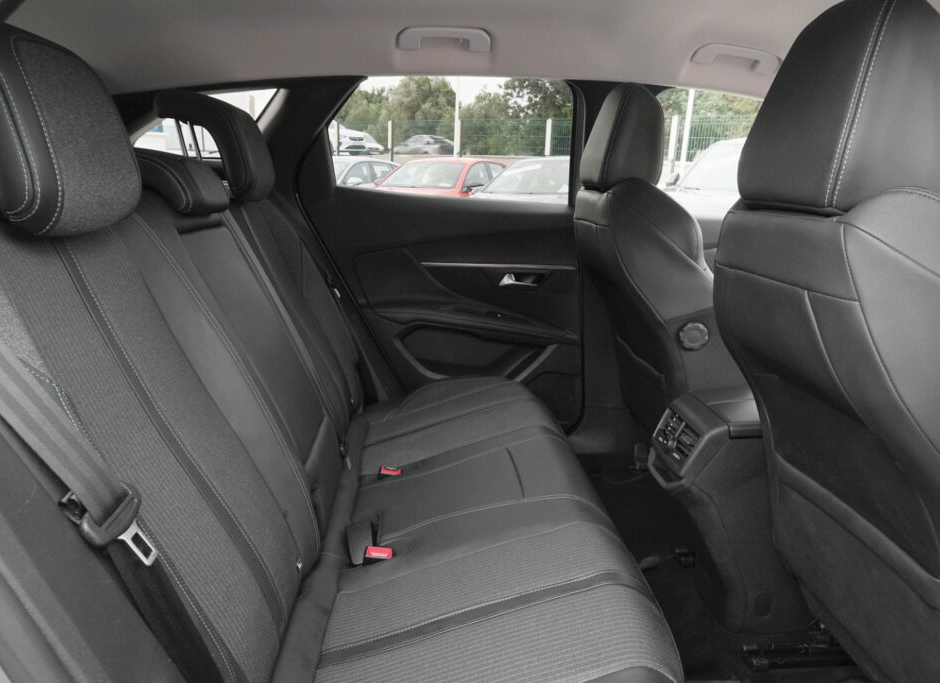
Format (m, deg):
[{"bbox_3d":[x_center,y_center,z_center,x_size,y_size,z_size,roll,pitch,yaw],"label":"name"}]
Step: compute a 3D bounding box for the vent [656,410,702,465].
[{"bbox_3d":[0.389,0.177,1.199,0.036,0.063,0.146,24,12,-9],"label":"vent"}]

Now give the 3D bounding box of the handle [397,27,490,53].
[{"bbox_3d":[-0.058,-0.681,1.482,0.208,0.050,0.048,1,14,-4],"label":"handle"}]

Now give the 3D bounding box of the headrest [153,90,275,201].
[{"bbox_3d":[-0.518,-0.401,1.355,0.153,0.209,0.260,1,14,-4],"label":"headrest"}]

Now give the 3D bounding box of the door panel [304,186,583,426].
[{"bbox_3d":[-0.068,-0.058,1.833,0.770,0.694,0.117,1,14,-4],"label":"door panel"}]

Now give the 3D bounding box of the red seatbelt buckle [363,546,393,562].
[{"bbox_3d":[-0.140,0.328,1.011,0.040,0.025,0.028,1,14,-4],"label":"red seatbelt buckle"}]

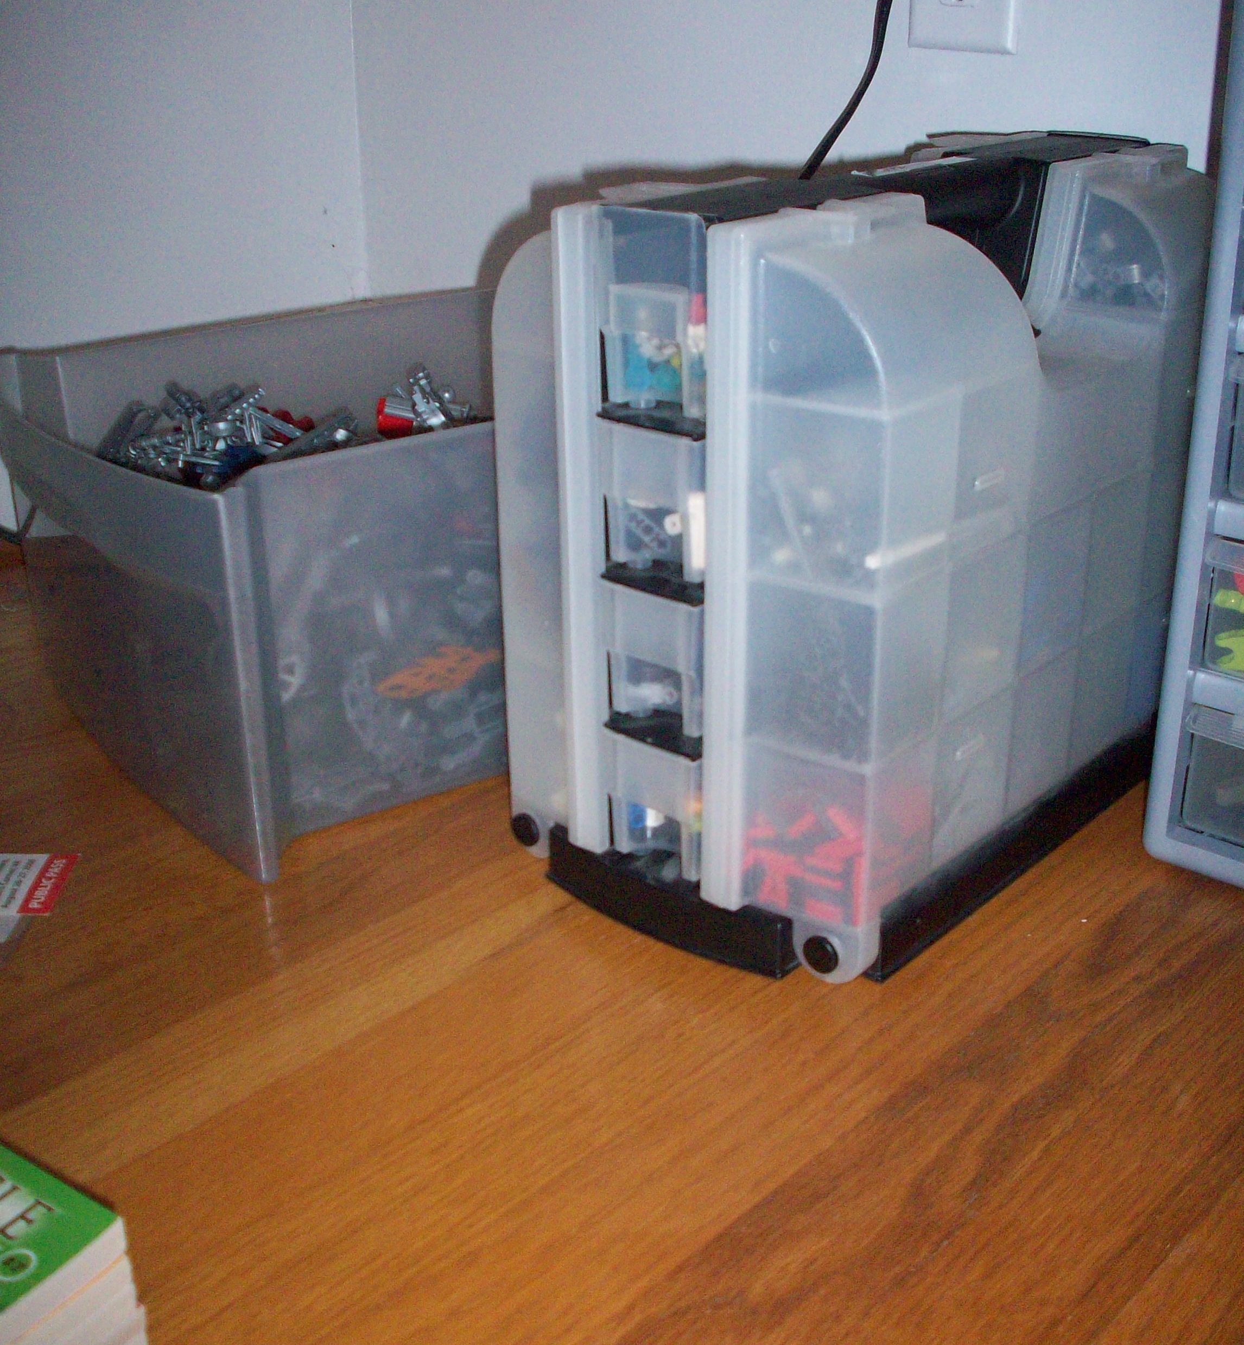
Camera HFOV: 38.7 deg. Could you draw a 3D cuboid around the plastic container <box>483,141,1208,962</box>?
[{"bbox_3d":[0.127,-0.079,0.794,0.184,0.292,0.359,18,29,38],"label":"plastic container"}]

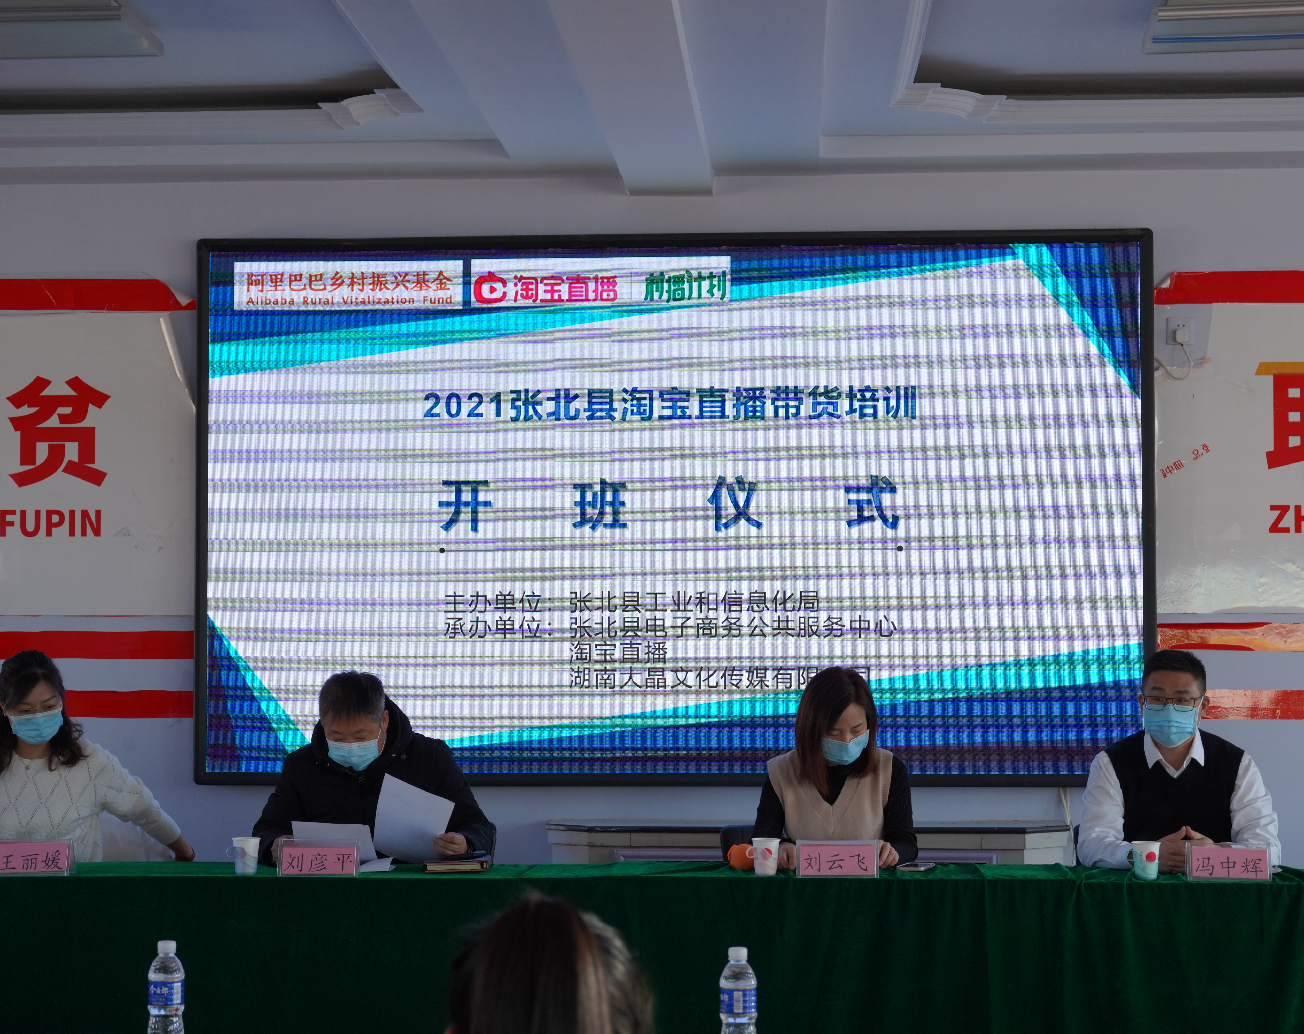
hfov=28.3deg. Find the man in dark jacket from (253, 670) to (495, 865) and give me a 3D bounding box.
[{"bbox_3d":[-0.751,1.042,6.896,0.620,1.263,0.750,0,-2,5],"label":"man in dark jacket"}]

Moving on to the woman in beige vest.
[{"bbox_3d":[0.482,1.032,6.810,0.436,1.272,0.720,0,-2,3],"label":"woman in beige vest"}]

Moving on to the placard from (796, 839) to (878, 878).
[{"bbox_3d":[0.458,0.841,6.375,0.202,0.090,0.070,0,-2,3],"label":"placard"}]

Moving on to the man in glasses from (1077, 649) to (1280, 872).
[{"bbox_3d":[1.386,1.007,6.773,0.520,1.315,0.750,0,-2,6],"label":"man in glasses"}]

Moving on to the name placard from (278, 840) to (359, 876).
[{"bbox_3d":[-0.828,0.848,6.447,0.202,0.090,0.070,0,-2,3],"label":"name placard"}]

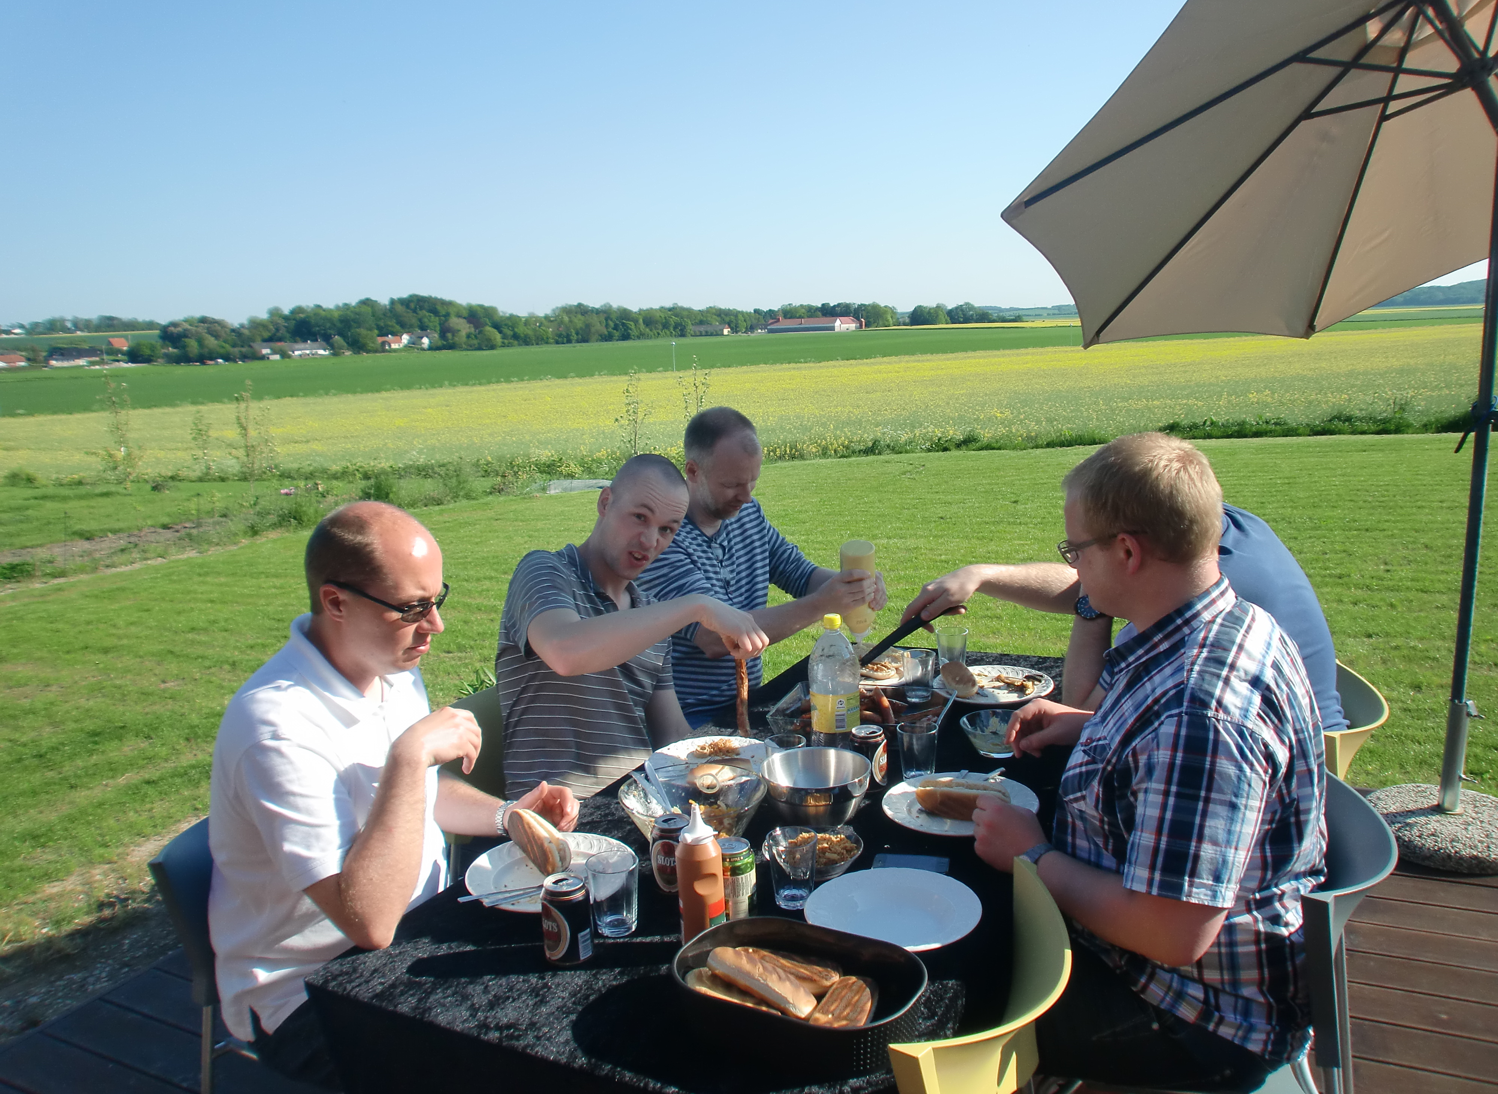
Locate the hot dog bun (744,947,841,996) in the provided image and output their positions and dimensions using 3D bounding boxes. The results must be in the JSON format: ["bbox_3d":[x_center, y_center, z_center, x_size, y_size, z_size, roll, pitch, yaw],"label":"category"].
[{"bbox_3d":[0.046,0.530,1.400,0.155,0.040,0.048,5,13,32],"label":"hot dog bun"}]

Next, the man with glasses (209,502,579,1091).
[{"bbox_3d":[-0.505,0.585,1.769,0.740,1.320,0.550,2,11,17],"label":"man with glasses"}]

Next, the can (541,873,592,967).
[{"bbox_3d":[-0.249,0.514,1.544,0.066,0.115,0.066,-2,10,0],"label":"can"}]

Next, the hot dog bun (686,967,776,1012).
[{"bbox_3d":[-0.003,0.552,1.372,0.175,0.045,0.060,6,13,38],"label":"hot dog bun"}]

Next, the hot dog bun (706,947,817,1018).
[{"bbox_3d":[0.015,0.524,1.350,0.158,0.040,0.048,8,15,41],"label":"hot dog bun"}]

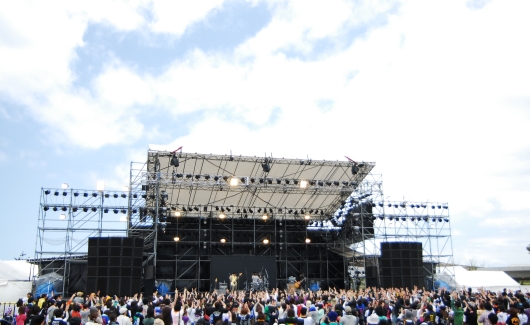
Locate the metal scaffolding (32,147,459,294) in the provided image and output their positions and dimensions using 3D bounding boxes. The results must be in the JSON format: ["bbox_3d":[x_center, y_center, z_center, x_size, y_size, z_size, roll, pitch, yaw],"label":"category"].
[{"bbox_3d":[-1.000,5.940,38.480,29.780,10.500,11.250,3,-13,-13],"label":"metal scaffolding"}]

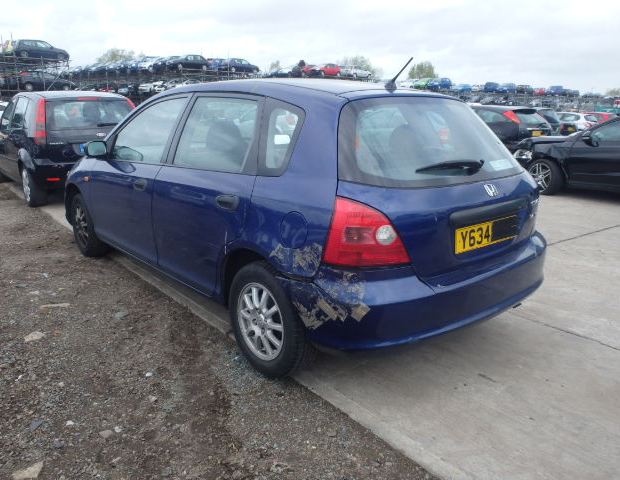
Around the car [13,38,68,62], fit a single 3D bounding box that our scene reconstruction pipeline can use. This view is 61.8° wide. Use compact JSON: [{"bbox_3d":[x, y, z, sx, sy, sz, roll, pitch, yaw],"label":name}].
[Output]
[{"bbox_3d":[-21.742,-15.390,42.000,4.080,1.460,1.700,-6,16,-27],"label":"car"}]

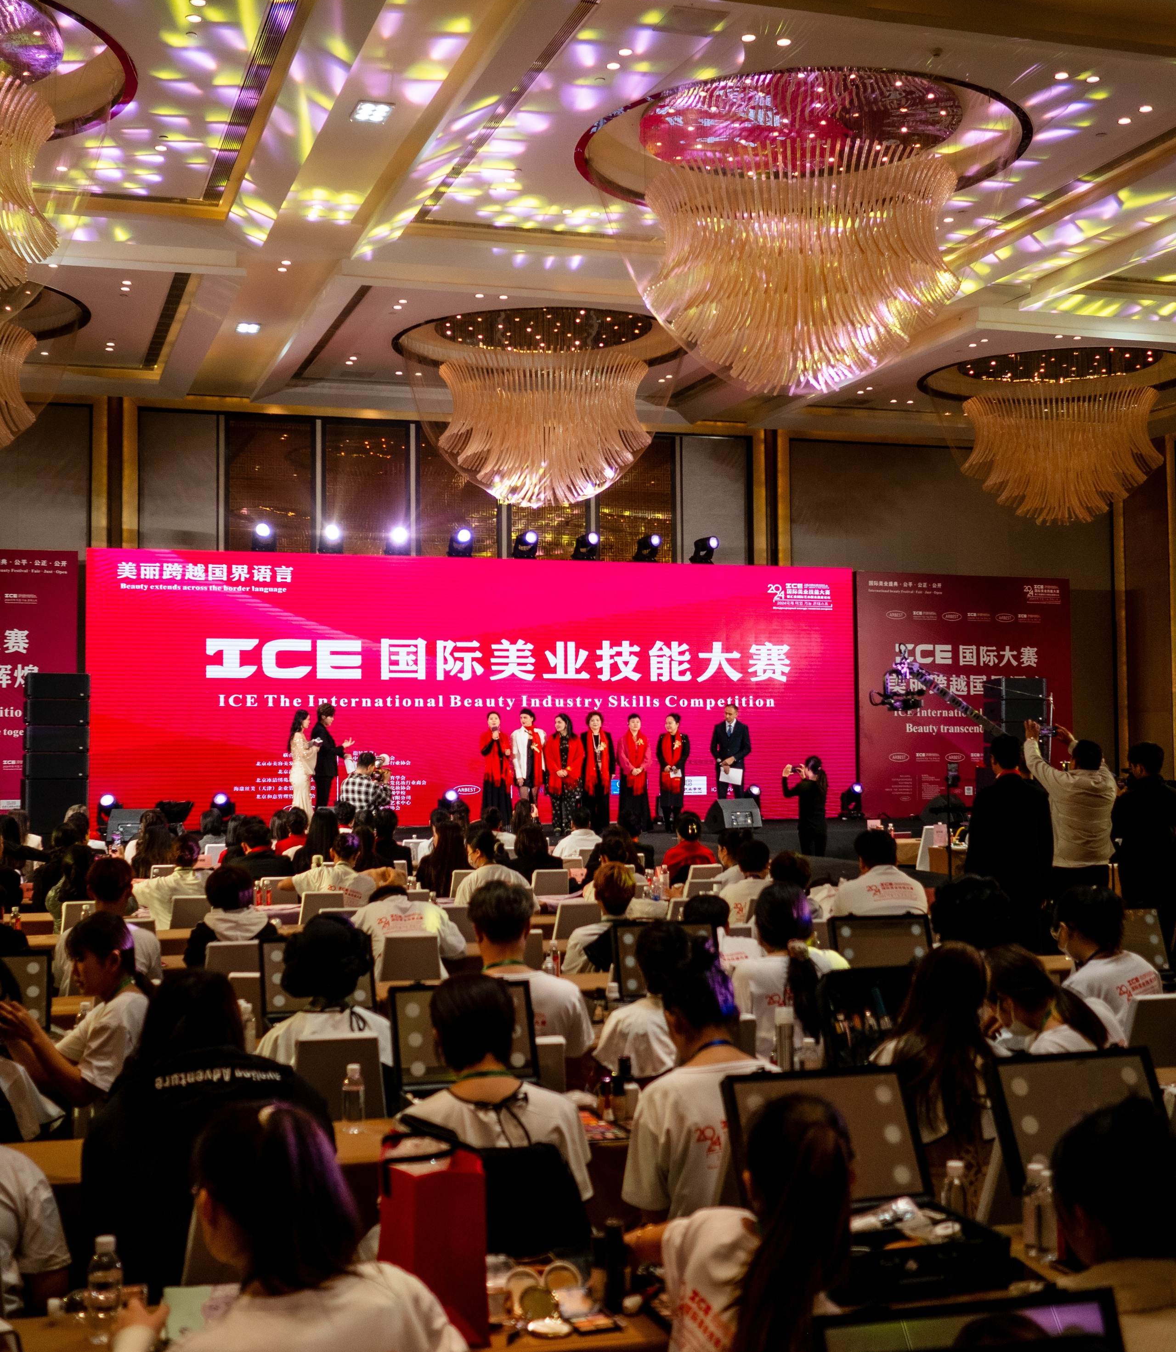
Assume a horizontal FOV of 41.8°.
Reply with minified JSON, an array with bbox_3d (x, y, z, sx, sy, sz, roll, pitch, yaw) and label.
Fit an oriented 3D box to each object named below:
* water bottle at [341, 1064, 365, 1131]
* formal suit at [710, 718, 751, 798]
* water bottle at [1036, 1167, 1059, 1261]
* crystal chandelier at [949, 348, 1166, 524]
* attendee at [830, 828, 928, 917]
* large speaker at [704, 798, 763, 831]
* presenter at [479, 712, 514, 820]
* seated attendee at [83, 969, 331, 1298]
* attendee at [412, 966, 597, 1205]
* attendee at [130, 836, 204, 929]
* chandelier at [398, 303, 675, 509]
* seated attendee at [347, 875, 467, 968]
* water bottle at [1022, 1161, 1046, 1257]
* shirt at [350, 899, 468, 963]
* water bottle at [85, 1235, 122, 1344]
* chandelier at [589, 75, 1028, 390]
[{"bbox_3d":[-0.610,1.102,4.004,0.060,0.175,0.060,0,-2,0],"label":"water bottle"},{"bbox_3d":[2.008,1.397,21.665,0.580,1.480,0.330,0,-2,3],"label":"formal suit"},{"bbox_3d":[0.909,1.068,3.045,0.060,0.175,0.060,0,-2,0],"label":"water bottle"},{"bbox_3d":[7.156,-3.445,23.714,3.200,2.370,3.200,0,-3,-17],"label":"crystal chandelier"},{"bbox_3d":[1.394,1.411,7.588,0.520,1.327,0.750,0,-3,-10],"label":"attendee"},{"bbox_3d":[2.002,1.914,21.146,0.620,0.470,0.500,1,-2,-32],"label":"large speaker"},{"bbox_3d":[-1.254,1.314,21.063,0.480,1.640,0.350,0,-3,-10],"label":"presenter"},{"bbox_3d":[-0.875,1.274,3.447,0.550,1.256,0.750,0,-3,-16],"label":"seated attendee"},{"bbox_3d":[-0.254,1.302,3.665,0.500,1.240,0.800,0,-3,-15],"label":"attendee"},{"bbox_3d":[-2.450,1.565,9.248,0.520,1.214,0.750,1,-3,-20],"label":"attendee"},{"bbox_3d":[-0.693,-3.457,21.000,3.600,2.350,3.600,0,-2,0],"label":"chandelier"},{"bbox_3d":[-0.874,1.535,7.237,0.580,1.090,0.850,0,-3,-13],"label":"seated attendee"},{"bbox_3d":[0.887,1.044,3.050,0.054,0.190,0.054,0,-3,-16],"label":"water bottle"},{"bbox_3d":[-0.849,1.317,7.169,0.560,0.620,0.480,0,-3,-13],"label":"shirt"},{"bbox_3d":[-0.825,1.054,2.625,0.061,0.175,0.061,0,-2,0],"label":"water bottle"},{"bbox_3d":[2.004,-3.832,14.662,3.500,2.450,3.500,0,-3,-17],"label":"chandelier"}]

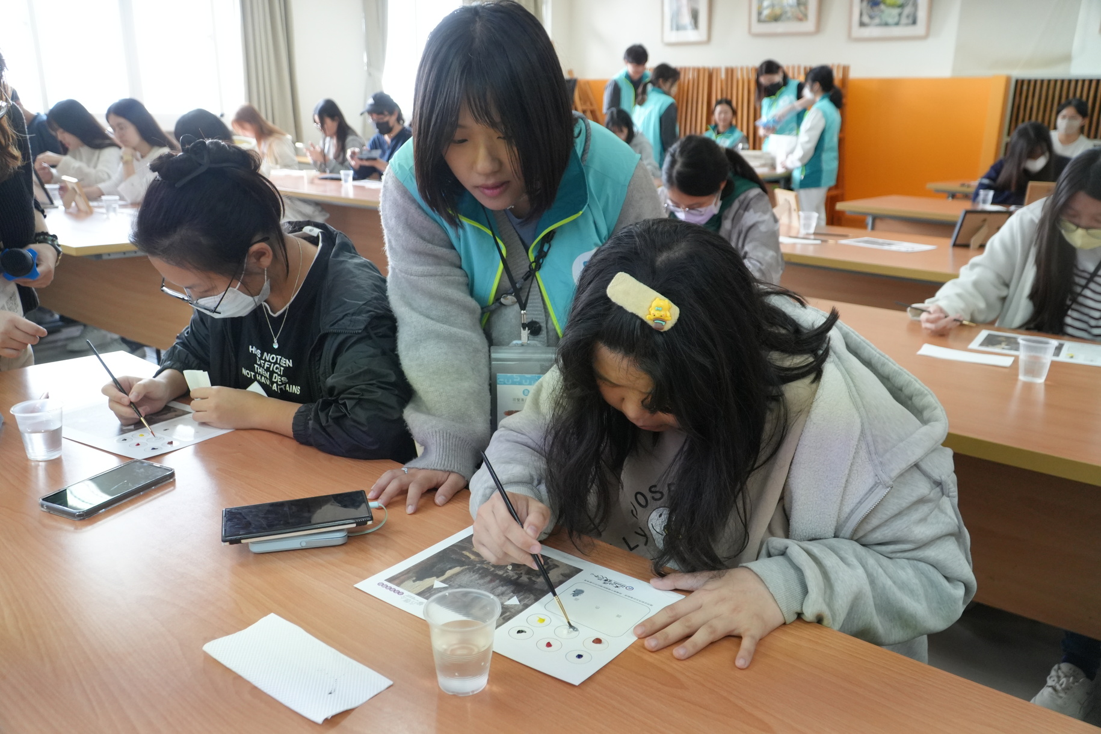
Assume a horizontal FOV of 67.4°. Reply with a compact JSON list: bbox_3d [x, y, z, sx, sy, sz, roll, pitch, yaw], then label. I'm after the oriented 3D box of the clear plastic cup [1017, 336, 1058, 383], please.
[{"bbox_3d":[0.962,-0.013,1.638,0.071,0.077,0.071,0,18,0],"label":"clear plastic cup"}]

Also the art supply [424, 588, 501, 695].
[{"bbox_3d":[-0.081,0.257,0.763,0.070,0.076,0.070,1,18,0],"label":"art supply"}]

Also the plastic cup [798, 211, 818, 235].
[{"bbox_3d":[1.078,-0.600,3.450,0.073,0.079,0.073,0,17,0],"label":"plastic cup"}]

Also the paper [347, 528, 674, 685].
[{"bbox_3d":[-0.034,0.249,0.920,0.295,0.003,0.205,13,22,34],"label":"paper"}]

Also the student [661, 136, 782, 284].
[{"bbox_3d":[0.524,-0.144,2.641,0.470,1.180,0.680,14,22,35],"label":"student"}]

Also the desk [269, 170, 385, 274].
[{"bbox_3d":[-1.173,-0.710,5.034,1.800,0.740,0.780,14,22,35],"label":"desk"}]

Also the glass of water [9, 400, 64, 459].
[{"bbox_3d":[-0.768,0.097,1.249,0.071,0.077,0.071,0,18,0],"label":"glass of water"}]

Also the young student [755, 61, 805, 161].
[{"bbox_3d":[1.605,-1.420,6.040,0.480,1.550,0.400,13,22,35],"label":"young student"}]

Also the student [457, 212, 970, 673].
[{"bbox_3d":[0.244,0.362,1.122,0.580,1.120,0.620,13,22,34],"label":"student"}]

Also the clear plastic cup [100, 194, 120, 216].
[{"bbox_3d":[-1.949,-0.716,3.668,0.071,0.077,0.071,14,22,35],"label":"clear plastic cup"}]

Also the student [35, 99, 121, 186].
[{"bbox_3d":[-2.436,-0.802,4.483,0.470,1.220,0.700,14,22,35],"label":"student"}]

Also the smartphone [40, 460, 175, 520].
[{"bbox_3d":[-0.610,0.168,1.151,0.080,0.011,0.155,10,20,28],"label":"smartphone"}]

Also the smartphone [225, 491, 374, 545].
[{"bbox_3d":[-0.303,0.183,0.992,0.167,0.011,0.080,-5,19,-19],"label":"smartphone"}]

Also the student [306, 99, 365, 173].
[{"bbox_3d":[-1.375,-1.116,5.440,0.660,1.230,0.460,-16,24,-41],"label":"student"}]

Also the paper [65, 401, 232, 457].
[{"bbox_3d":[-0.697,0.095,1.362,0.295,0.003,0.207,9,20,24],"label":"paper"}]

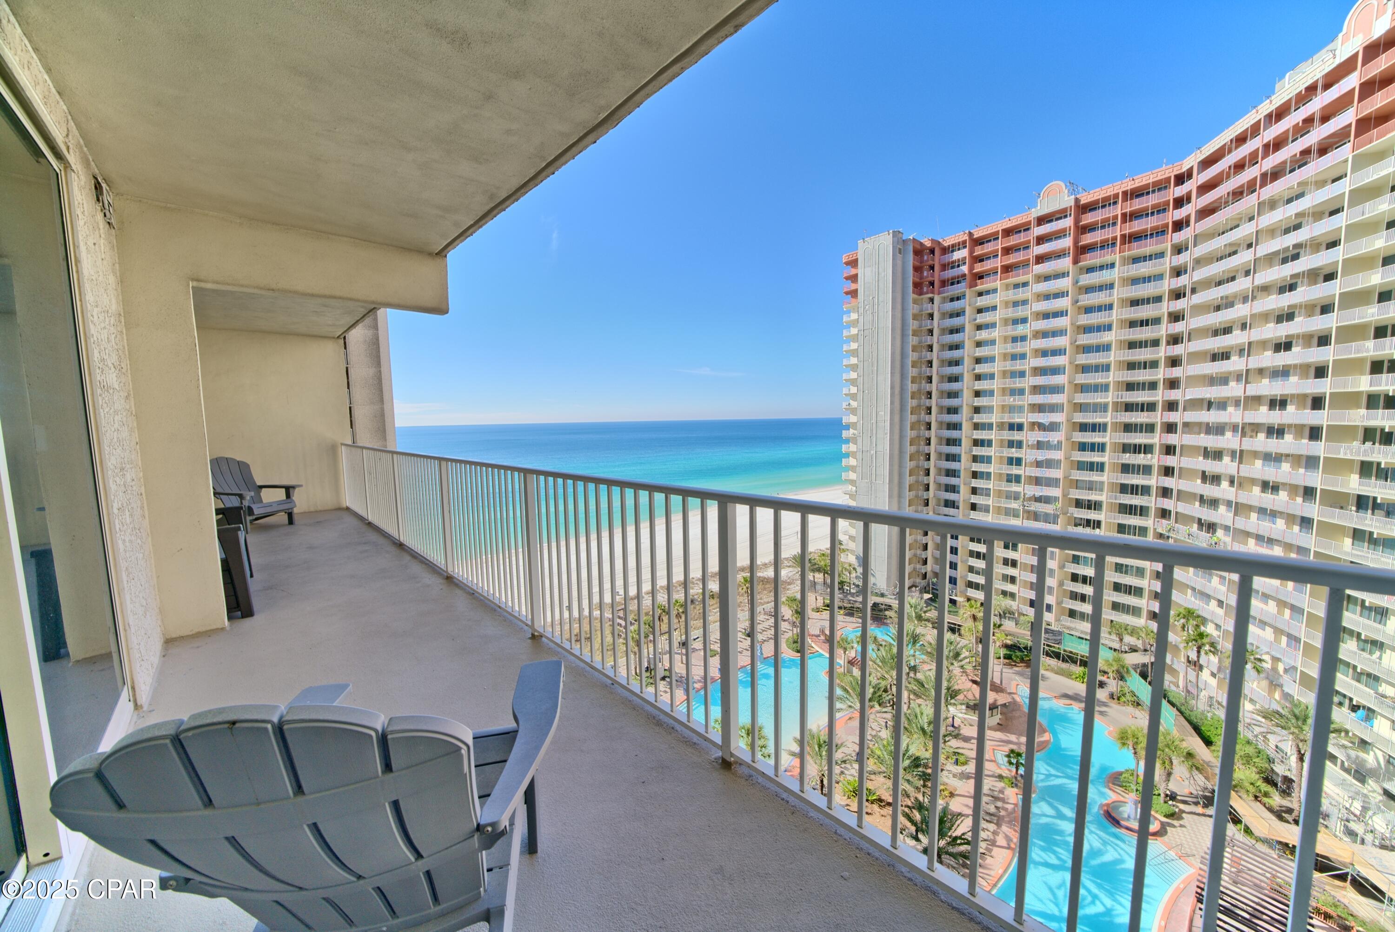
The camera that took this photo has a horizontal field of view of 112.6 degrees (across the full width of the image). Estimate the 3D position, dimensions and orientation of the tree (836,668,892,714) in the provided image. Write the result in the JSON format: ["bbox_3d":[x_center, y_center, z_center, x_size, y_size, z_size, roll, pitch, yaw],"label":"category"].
[{"bbox_3d":[18.412,26.650,51.711,5.600,7.500,5.600,1,6,20],"label":"tree"}]

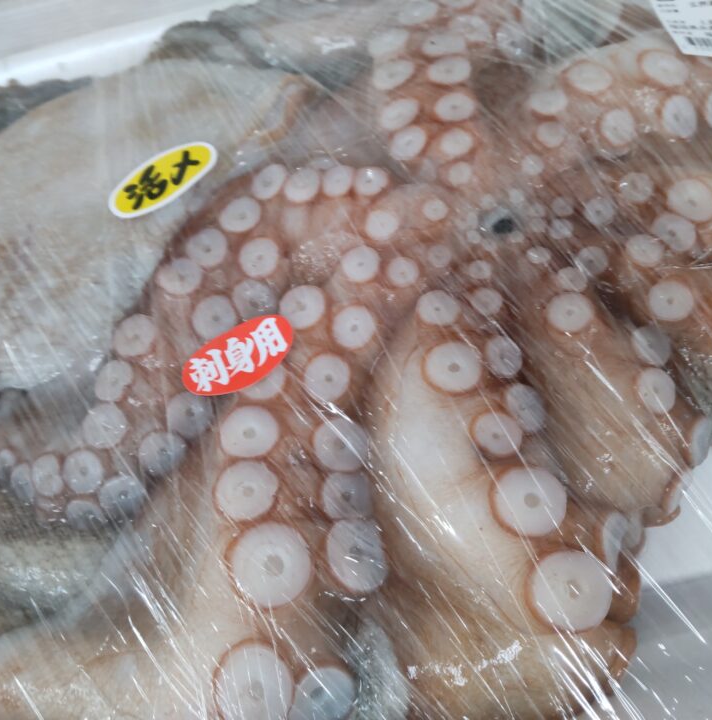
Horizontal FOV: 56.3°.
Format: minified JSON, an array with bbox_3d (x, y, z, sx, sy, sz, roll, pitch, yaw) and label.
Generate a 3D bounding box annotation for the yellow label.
[{"bbox_3d":[-0.057,-0.053,0.198,0.036,0.002,0.017,-36,70,-11],"label":"yellow label"}]

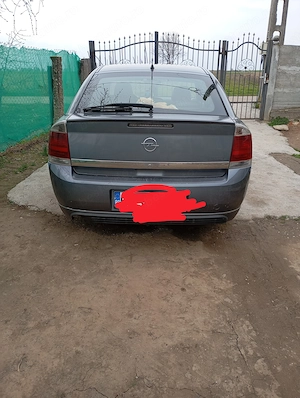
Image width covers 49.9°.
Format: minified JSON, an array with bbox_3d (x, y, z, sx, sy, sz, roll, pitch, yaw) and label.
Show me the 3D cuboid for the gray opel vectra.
[{"bbox_3d":[0.050,-1.094,4.516,1.800,1.460,4.600,1,22,2],"label":"gray opel vectra"}]

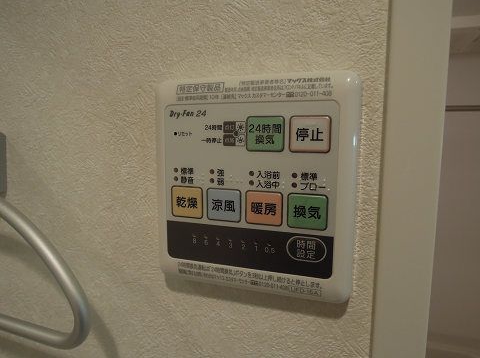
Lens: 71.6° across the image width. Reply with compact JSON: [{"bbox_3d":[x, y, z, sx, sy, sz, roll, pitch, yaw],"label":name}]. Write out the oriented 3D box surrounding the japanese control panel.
[{"bbox_3d":[0.005,0.005,0.188,0.116,0.120,0.017,3,8,18],"label":"japanese control panel"}]

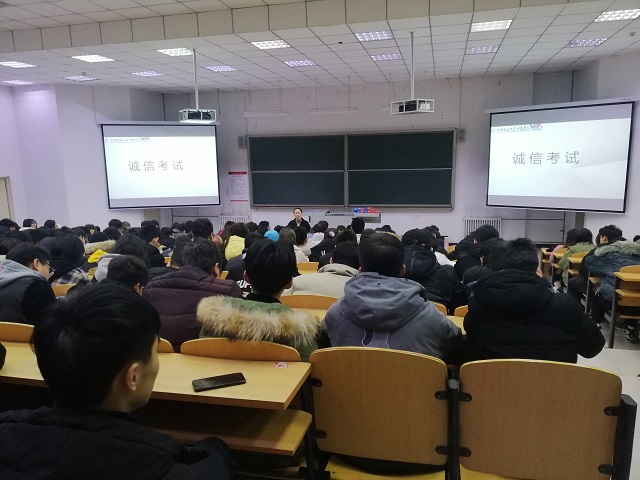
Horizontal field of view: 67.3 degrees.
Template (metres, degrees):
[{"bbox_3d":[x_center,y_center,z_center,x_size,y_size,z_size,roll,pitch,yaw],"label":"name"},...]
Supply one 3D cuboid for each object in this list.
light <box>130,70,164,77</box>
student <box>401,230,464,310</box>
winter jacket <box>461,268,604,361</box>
[{"bbox_3d":[-3.868,-3.794,10.846,0.600,0.080,0.600,1,10,14],"label":"light"},{"bbox_3d":[0.606,0.517,2.892,0.510,1.215,0.650,1,10,14],"label":"student"},{"bbox_3d":[0.771,0.411,1.810,0.500,0.675,0.500,1,10,14],"label":"winter jacket"}]

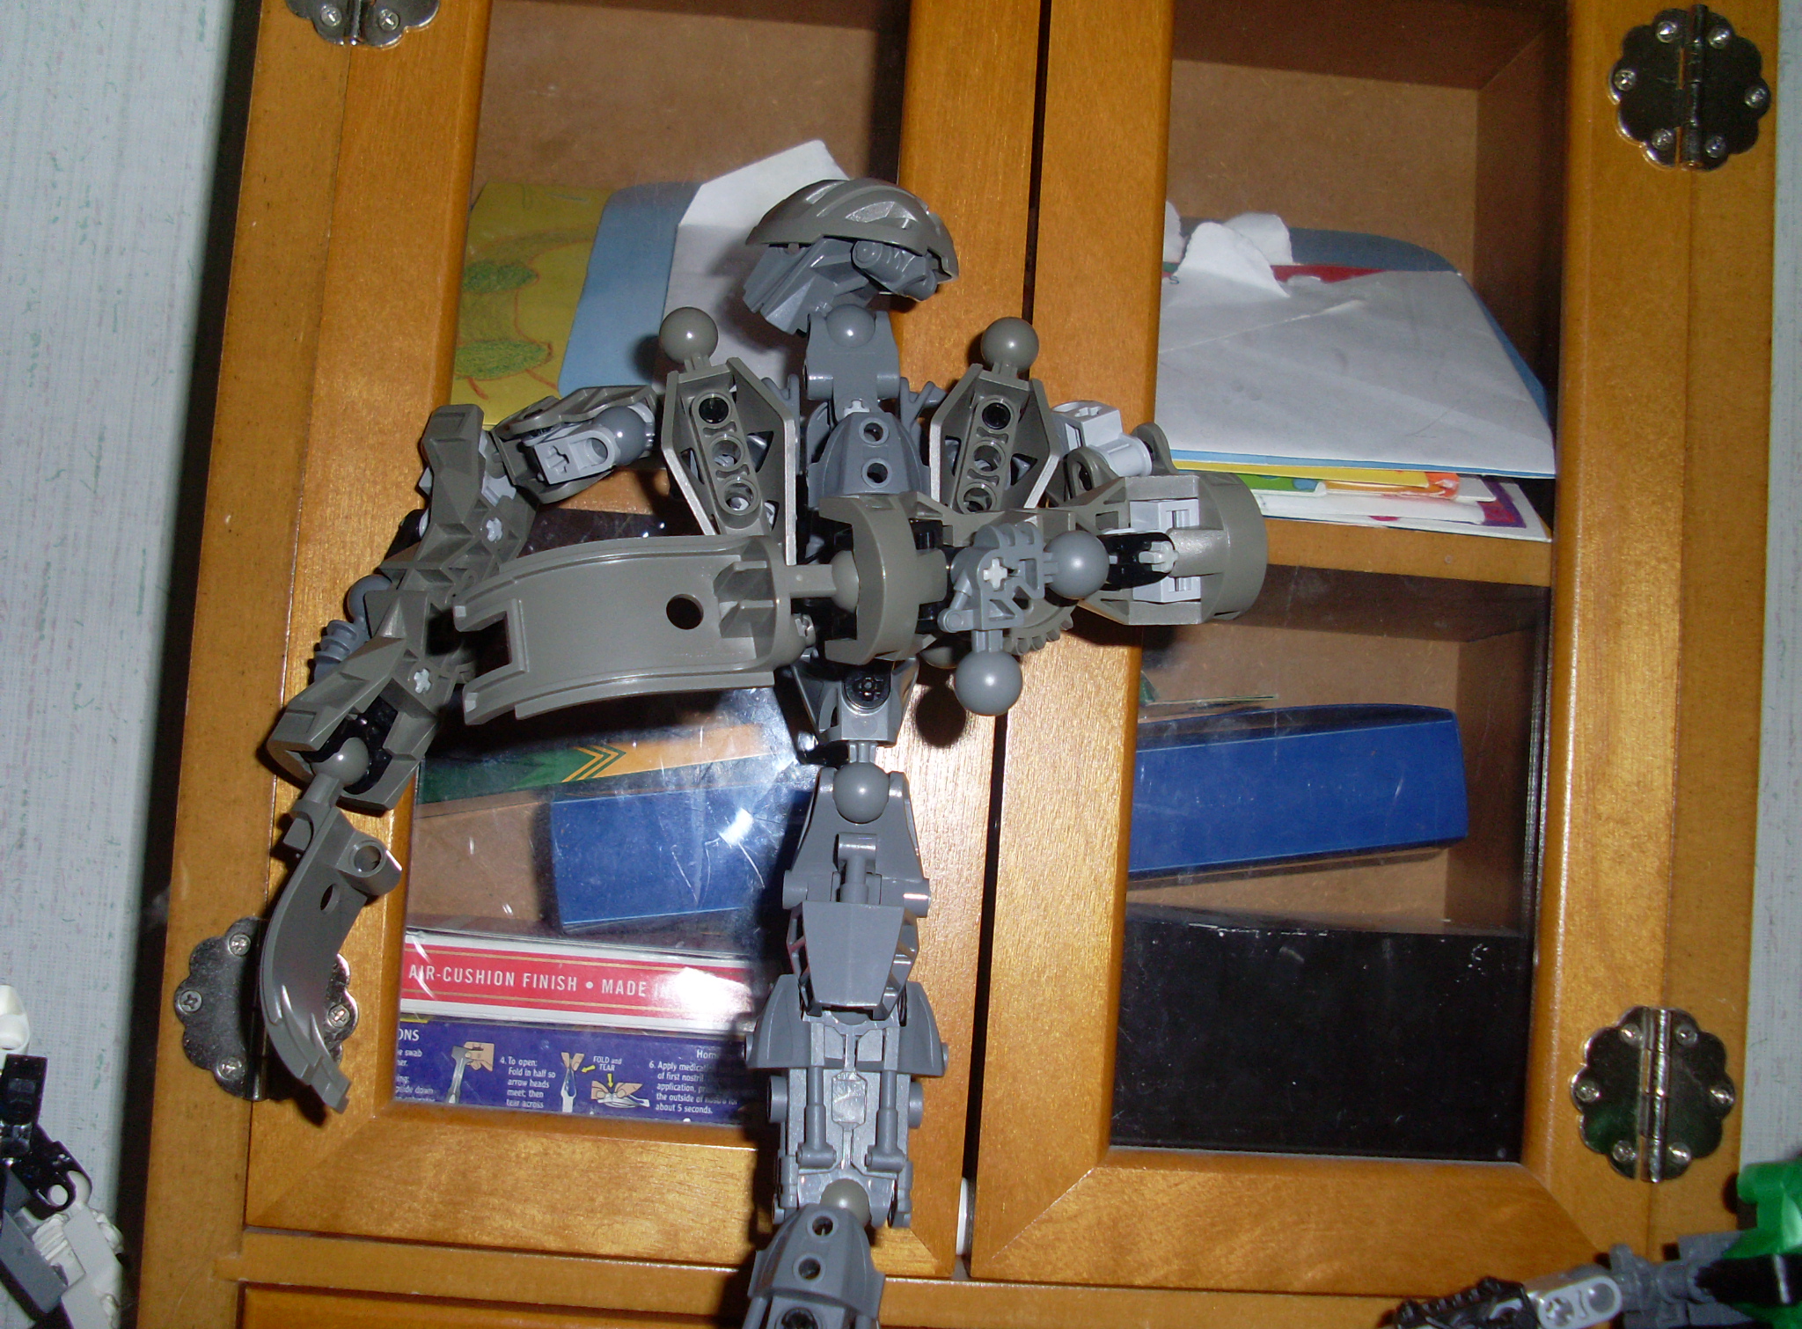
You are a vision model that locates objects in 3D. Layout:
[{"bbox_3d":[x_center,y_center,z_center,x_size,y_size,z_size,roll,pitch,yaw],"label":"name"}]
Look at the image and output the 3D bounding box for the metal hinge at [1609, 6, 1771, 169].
[{"bbox_3d":[0.159,-0.116,0.397,0.034,0.034,0.004,4,-4,-2],"label":"metal hinge"}]

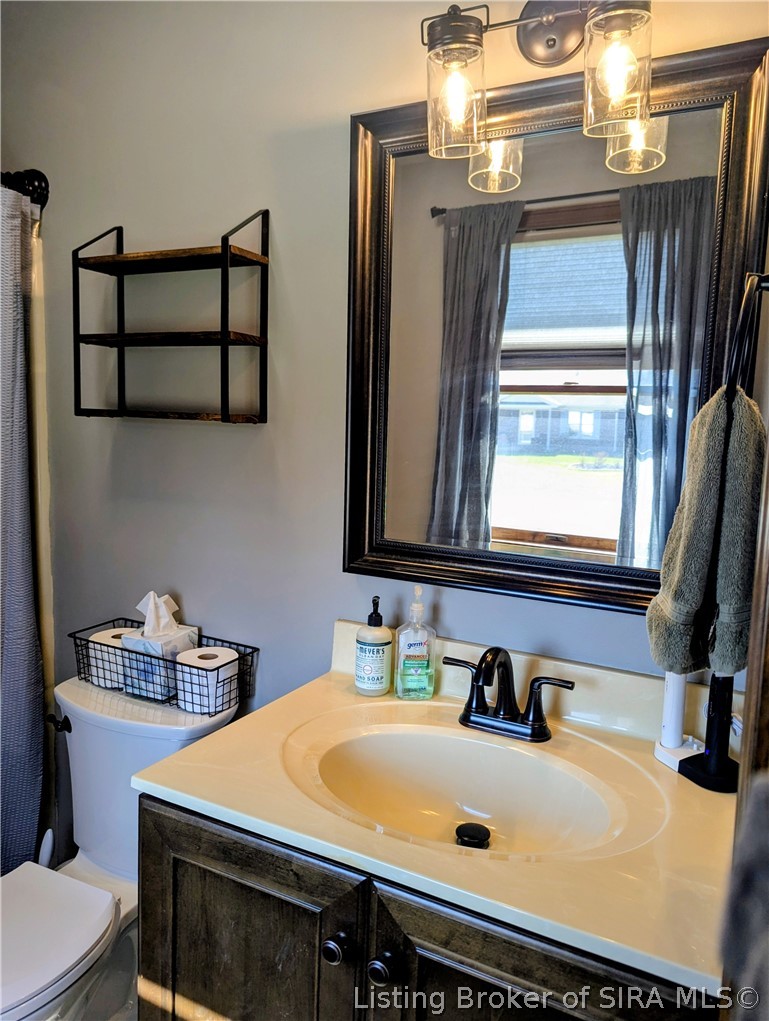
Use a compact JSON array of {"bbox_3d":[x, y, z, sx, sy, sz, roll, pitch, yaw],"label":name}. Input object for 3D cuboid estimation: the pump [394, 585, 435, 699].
[{"bbox_3d":[0.057,0.239,1.291,0.075,0.205,0.053,2,7,-2],"label":"pump"}]

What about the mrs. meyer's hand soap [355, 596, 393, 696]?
[{"bbox_3d":[-0.017,0.248,1.314,0.067,0.177,0.070,2,7,3],"label":"mrs. meyer's hand soap"}]

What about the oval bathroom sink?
[{"bbox_3d":[0.112,0.441,1.061,0.570,0.140,0.445,5,8,26],"label":"oval bathroom sink"}]

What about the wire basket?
[{"bbox_3d":[-0.475,0.331,1.517,0.400,0.102,0.150,5,8,26],"label":"wire basket"}]

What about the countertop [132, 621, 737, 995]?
[{"bbox_3d":[0.117,0.331,1.031,0.775,0.126,0.520,5,8,26],"label":"countertop"}]

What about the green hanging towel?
[{"bbox_3d":[0.409,0.021,0.887,0.120,0.350,0.145,5,8,26],"label":"green hanging towel"}]

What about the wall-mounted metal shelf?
[{"bbox_3d":[-0.446,-0.398,1.464,0.416,0.418,0.122,5,8,26],"label":"wall-mounted metal shelf"}]

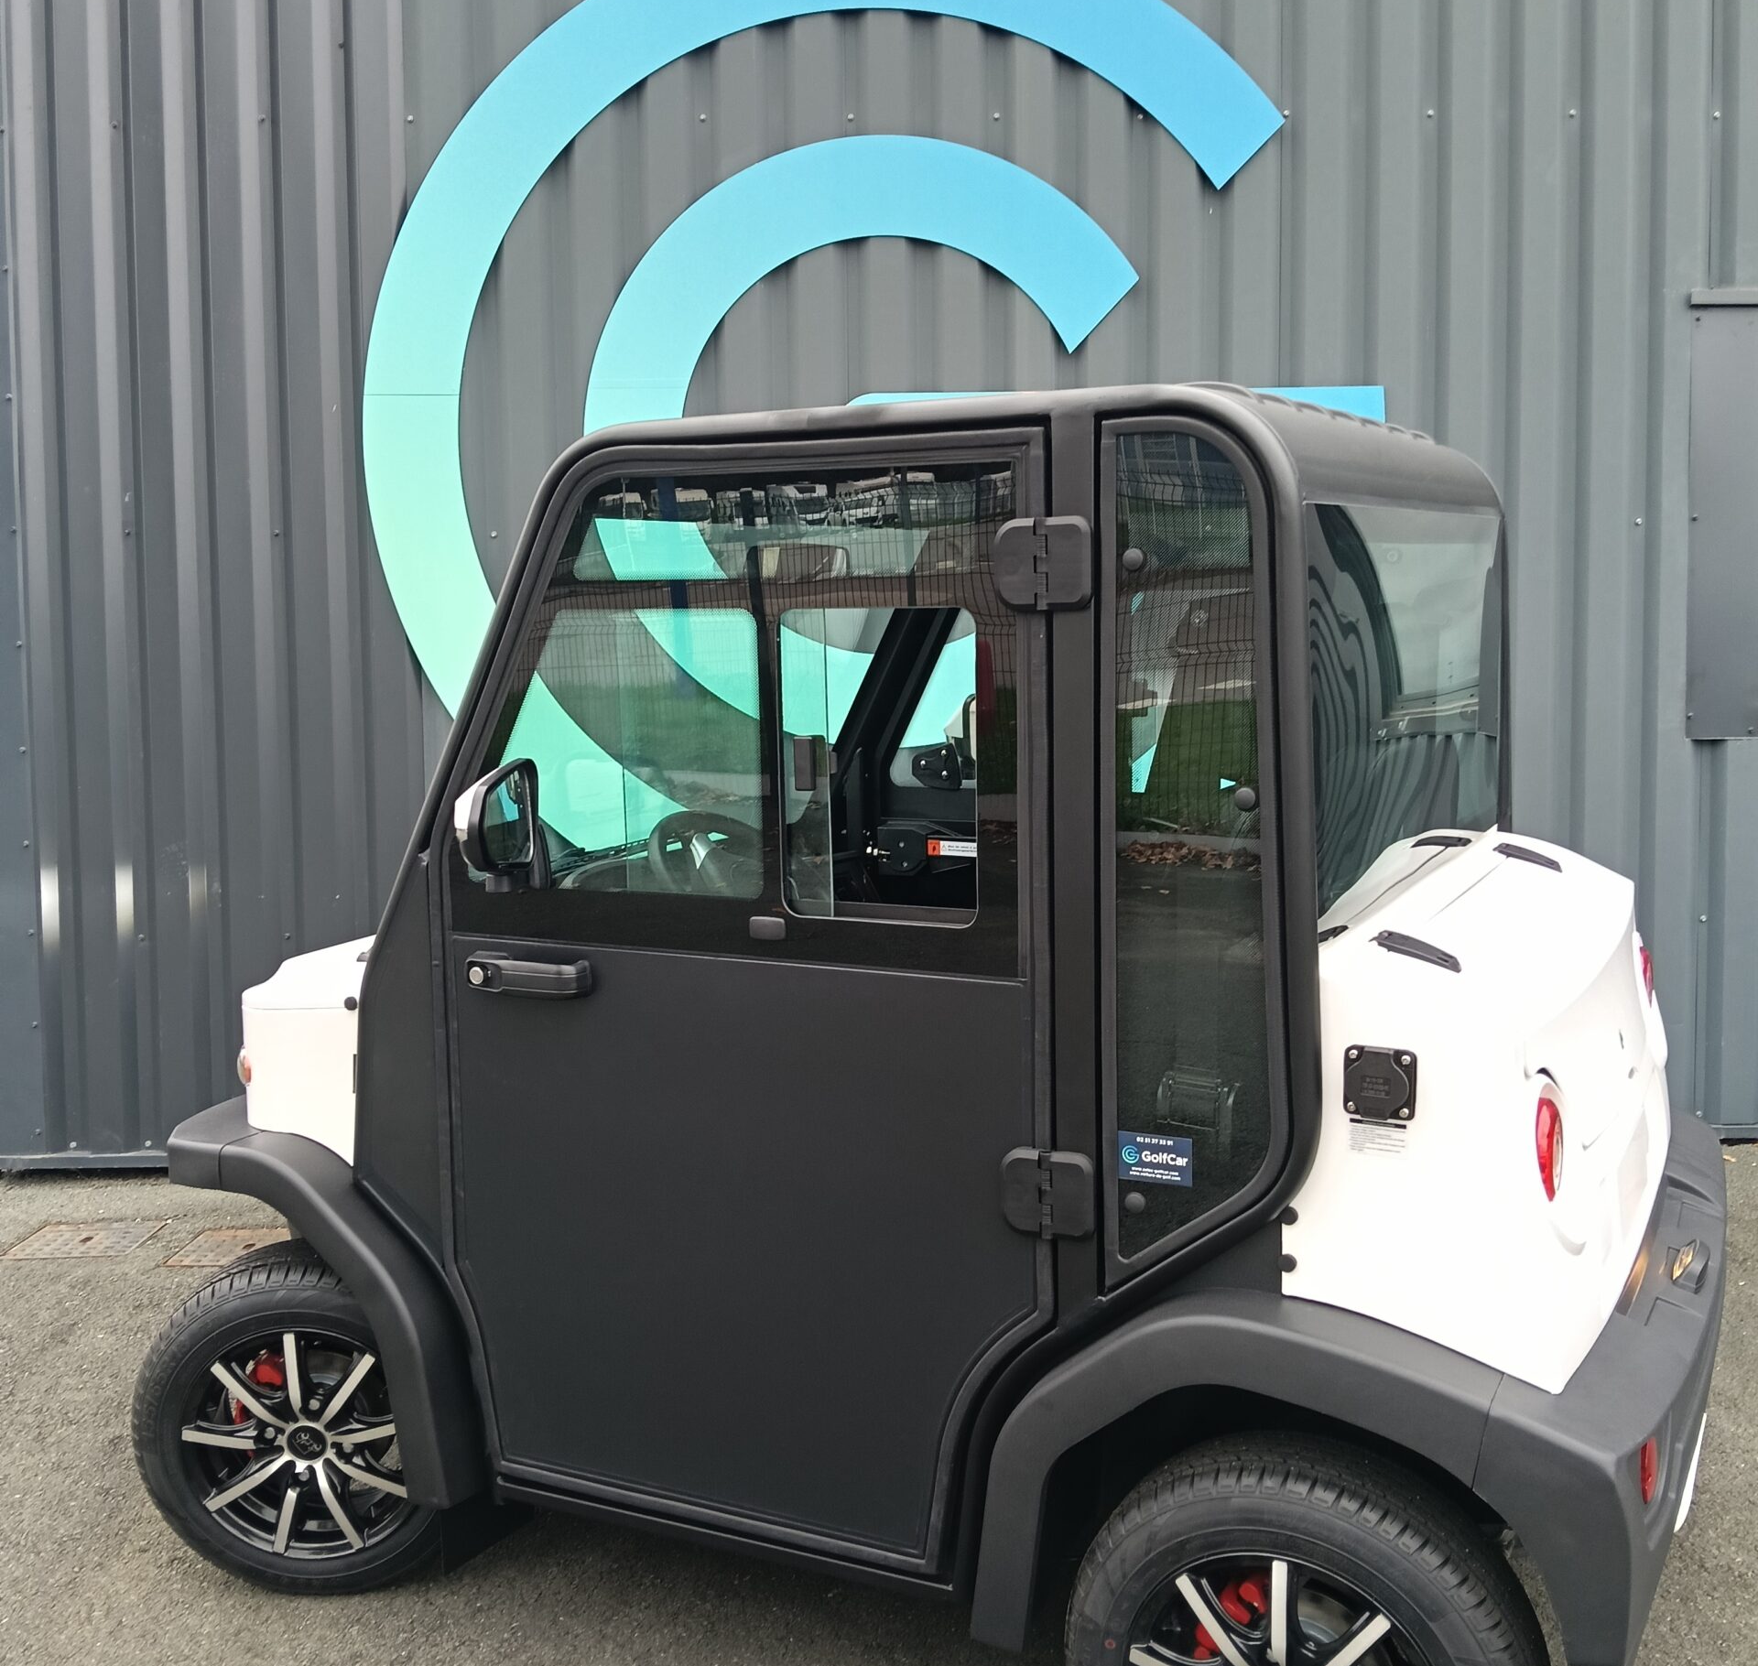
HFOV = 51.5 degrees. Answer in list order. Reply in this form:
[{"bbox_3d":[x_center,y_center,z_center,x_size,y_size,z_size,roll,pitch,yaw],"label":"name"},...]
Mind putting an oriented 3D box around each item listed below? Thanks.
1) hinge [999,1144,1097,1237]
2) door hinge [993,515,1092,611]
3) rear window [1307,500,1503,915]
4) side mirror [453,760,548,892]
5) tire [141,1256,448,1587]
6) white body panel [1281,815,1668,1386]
[{"bbox_3d":[0.201,0.436,2.209,0.122,0.112,0.025,2,5,28],"label":"hinge"},{"bbox_3d":[0.191,-0.320,2.156,0.125,0.112,0.025,2,5,28],"label":"door hinge"},{"bbox_3d":[0.776,-0.192,2.511,0.070,0.500,1.130,2,5,28],"label":"rear window"},{"bbox_3d":[-0.519,-0.008,2.479,0.095,0.185,0.155,1,4,20],"label":"side mirror"},{"bbox_3d":[-0.858,0.914,2.778,0.535,0.530,0.165,-1,4,-1],"label":"tire"},{"bbox_3d":[0.899,0.291,2.481,0.390,0.600,1.150,2,5,28],"label":"white body panel"}]

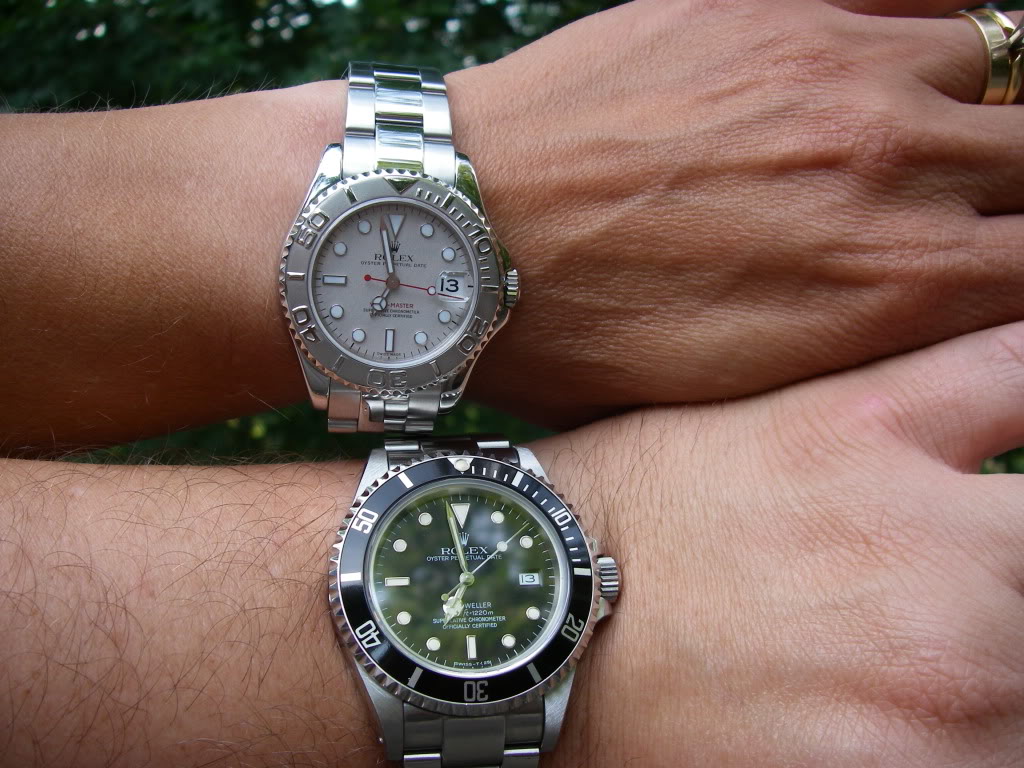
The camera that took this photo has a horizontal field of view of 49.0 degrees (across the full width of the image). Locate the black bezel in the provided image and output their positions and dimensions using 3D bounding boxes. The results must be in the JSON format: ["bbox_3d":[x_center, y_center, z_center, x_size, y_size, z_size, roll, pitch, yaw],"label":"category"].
[{"bbox_3d":[-0.007,0.028,0.166,0.040,0.004,0.040,-1,64,-11],"label":"black bezel"}]

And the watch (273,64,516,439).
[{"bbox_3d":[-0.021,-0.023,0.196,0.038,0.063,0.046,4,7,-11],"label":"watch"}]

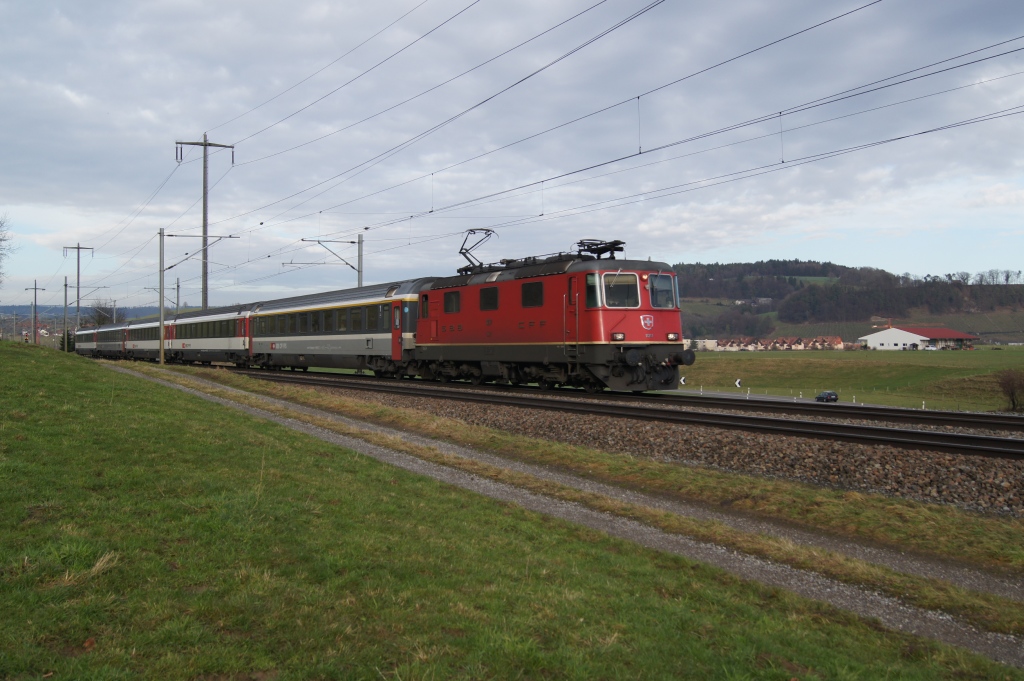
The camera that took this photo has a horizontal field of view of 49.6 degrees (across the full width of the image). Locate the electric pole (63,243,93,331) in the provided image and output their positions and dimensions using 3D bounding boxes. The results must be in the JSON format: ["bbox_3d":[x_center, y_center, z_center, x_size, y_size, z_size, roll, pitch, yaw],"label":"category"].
[{"bbox_3d":[-87.900,-8.300,225.000,5.800,23.300,0.450,0,0,-27],"label":"electric pole"}]

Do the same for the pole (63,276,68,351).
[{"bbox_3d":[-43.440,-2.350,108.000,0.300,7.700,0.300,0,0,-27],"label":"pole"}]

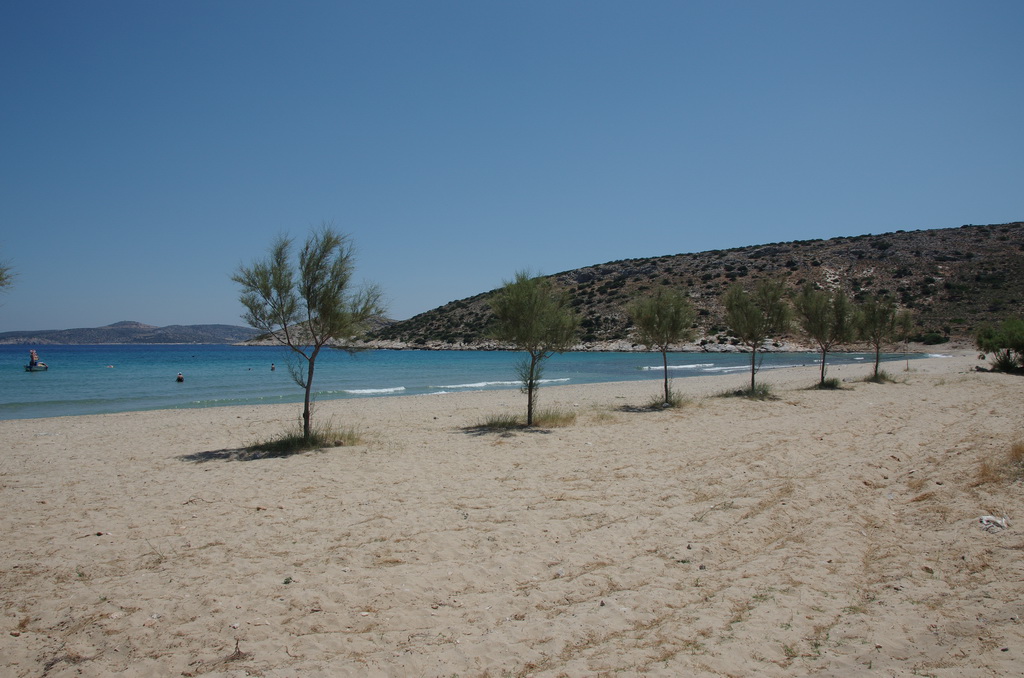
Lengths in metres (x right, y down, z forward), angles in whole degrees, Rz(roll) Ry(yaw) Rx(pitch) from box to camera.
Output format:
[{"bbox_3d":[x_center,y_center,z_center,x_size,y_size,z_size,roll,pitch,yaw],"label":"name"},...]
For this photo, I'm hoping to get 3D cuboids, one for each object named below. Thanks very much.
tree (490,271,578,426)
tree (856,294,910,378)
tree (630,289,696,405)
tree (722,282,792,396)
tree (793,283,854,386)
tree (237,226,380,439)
[{"bbox_3d":[0.492,0.208,15.529,1.930,3.410,1.930,0,0,0],"label":"tree"},{"bbox_3d":[15.975,-0.108,30.514,2.320,3.610,2.320,0,0,0],"label":"tree"},{"bbox_3d":[4.134,0.205,19.364,1.800,3.170,1.800,0,0,0],"label":"tree"},{"bbox_3d":[7.957,-0.114,23.095,2.210,3.710,2.210,0,0,0],"label":"tree"},{"bbox_3d":[11.762,-0.170,26.794,2.340,3.930,2.340,0,0,0],"label":"tree"},{"bbox_3d":[-3.427,-0.109,11.892,2.460,3.620,2.310,0,0,0],"label":"tree"}]

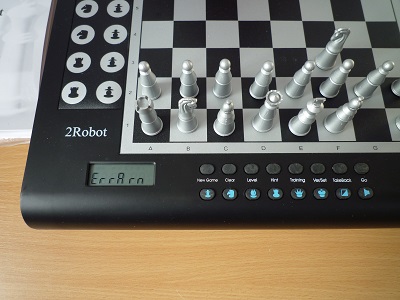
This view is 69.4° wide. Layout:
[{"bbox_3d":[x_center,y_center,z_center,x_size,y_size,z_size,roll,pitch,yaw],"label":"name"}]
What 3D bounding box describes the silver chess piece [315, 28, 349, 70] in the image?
[{"bbox_3d":[0.103,-0.079,0.221,0.016,0.039,0.016,-14,73,-5],"label":"silver chess piece"}]

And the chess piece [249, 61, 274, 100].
[{"bbox_3d":[0.047,-0.053,0.213,0.016,0.038,0.016,0,72,-1],"label":"chess piece"}]

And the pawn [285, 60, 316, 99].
[{"bbox_3d":[0.076,-0.054,0.213,0.016,0.038,0.016,0,72,-1],"label":"pawn"}]

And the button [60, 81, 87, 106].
[{"bbox_3d":[-0.100,-0.046,0.229,0.020,0.001,0.020,0,72,-1],"label":"button"}]

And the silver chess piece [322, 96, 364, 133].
[{"bbox_3d":[0.103,-0.026,0.203,0.016,0.041,0.016,0,72,-1],"label":"silver chess piece"}]

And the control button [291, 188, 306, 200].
[{"bbox_3d":[0.072,0.032,0.212,0.011,0.003,0.008,0,72,0],"label":"control button"}]

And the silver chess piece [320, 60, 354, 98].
[{"bbox_3d":[0.103,-0.054,0.213,0.016,0.038,0.016,0,72,-1],"label":"silver chess piece"}]

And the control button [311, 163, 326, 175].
[{"bbox_3d":[0.096,0.015,0.234,0.012,0.003,0.009,0,72,0],"label":"control button"}]

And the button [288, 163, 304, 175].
[{"bbox_3d":[0.070,0.014,0.210,0.011,0.003,0.008,0,72,-1],"label":"button"}]

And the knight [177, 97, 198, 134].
[{"bbox_3d":[-0.010,-0.027,0.211,0.017,0.040,0.016,0,72,0],"label":"knight"}]

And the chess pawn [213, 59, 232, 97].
[{"bbox_3d":[0.018,-0.053,0.212,0.015,0.039,0.015,0,72,-1],"label":"chess pawn"}]

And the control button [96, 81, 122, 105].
[{"bbox_3d":[-0.075,-0.047,0.239,0.021,0.003,0.022,0,72,0],"label":"control button"}]

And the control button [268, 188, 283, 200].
[{"bbox_3d":[0.059,0.035,0.227,0.013,0.003,0.010,0,72,0],"label":"control button"}]

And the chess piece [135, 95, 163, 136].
[{"bbox_3d":[-0.036,-0.024,0.203,0.016,0.038,0.016,0,72,-1],"label":"chess piece"}]

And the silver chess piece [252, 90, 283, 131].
[{"bbox_3d":[0.048,-0.028,0.202,0.016,0.043,0.016,0,72,-1],"label":"silver chess piece"}]

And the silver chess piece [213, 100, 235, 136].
[{"bbox_3d":[0.019,-0.024,0.202,0.016,0.041,0.016,0,72,-1],"label":"silver chess piece"}]

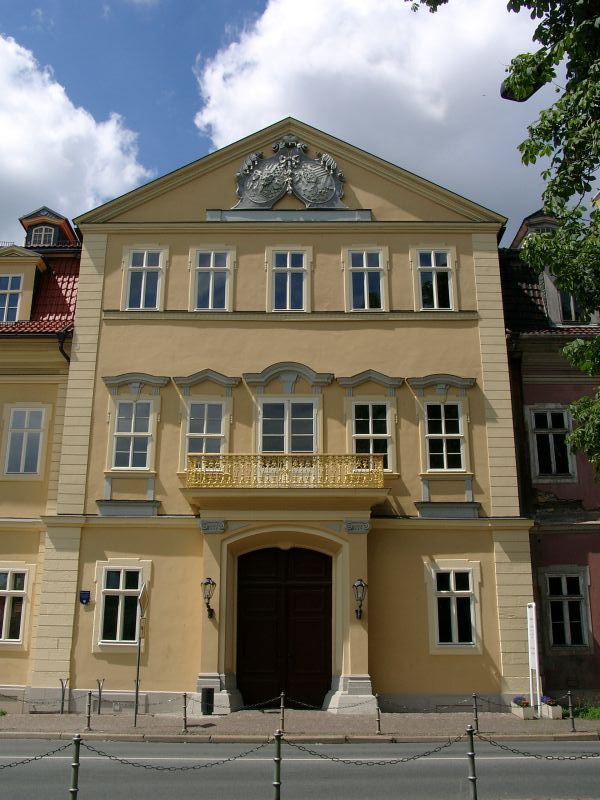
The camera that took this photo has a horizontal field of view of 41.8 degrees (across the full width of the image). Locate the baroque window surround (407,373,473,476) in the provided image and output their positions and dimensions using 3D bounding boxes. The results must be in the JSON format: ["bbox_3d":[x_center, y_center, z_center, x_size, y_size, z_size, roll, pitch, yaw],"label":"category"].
[{"bbox_3d":[4.272,0.743,23.437,2.048,3.030,0.350,0,-16,1],"label":"baroque window surround"}]

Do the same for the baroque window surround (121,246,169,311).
[{"bbox_3d":[-4.742,-3.672,24.048,1.418,2.174,0.220,0,-17,1],"label":"baroque window surround"}]

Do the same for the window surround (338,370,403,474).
[{"bbox_3d":[2.030,0.662,22.513,1.932,3.066,0.440,0,-17,1],"label":"window surround"}]

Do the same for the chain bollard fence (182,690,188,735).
[{"bbox_3d":[-2.424,6.688,16.778,0.106,0.830,0.130,0,-17,1],"label":"chain bollard fence"}]

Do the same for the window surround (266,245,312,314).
[{"bbox_3d":[-0.332,-3.640,23.997,1.456,2.202,0.220,0,-17,1],"label":"window surround"}]

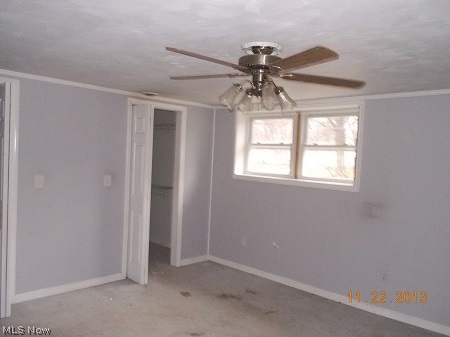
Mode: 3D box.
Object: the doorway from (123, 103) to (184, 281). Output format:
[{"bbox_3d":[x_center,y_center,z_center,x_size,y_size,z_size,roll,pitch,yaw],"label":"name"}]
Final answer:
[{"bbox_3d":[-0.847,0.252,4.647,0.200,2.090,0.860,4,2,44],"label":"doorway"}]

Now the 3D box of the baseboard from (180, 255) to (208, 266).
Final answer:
[{"bbox_3d":[-0.399,1.269,5.160,0.016,0.076,0.505,4,2,44],"label":"baseboard"}]

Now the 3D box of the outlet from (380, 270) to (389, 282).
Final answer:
[{"bbox_3d":[1.535,1.042,3.630,0.074,0.116,0.013,4,2,44],"label":"outlet"}]

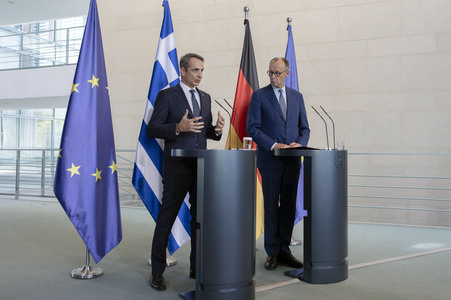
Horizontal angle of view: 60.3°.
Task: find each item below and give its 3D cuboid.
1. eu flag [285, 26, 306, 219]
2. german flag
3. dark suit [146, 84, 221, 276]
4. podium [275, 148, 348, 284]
[{"bbox_3d":[0.790,-0.270,4.530,0.440,2.380,0.220,0,0,-30],"label":"eu flag"},{"bbox_3d":[0.210,-0.220,4.240,0.460,2.400,0.230,0,0,-30],"label":"german flag"},{"bbox_3d":[-0.340,0.245,3.100,0.600,1.530,0.450,1,0,-40],"label":"dark suit"},{"bbox_3d":[0.790,0.548,3.430,0.470,1.090,0.600,0,0,-33],"label":"podium"}]

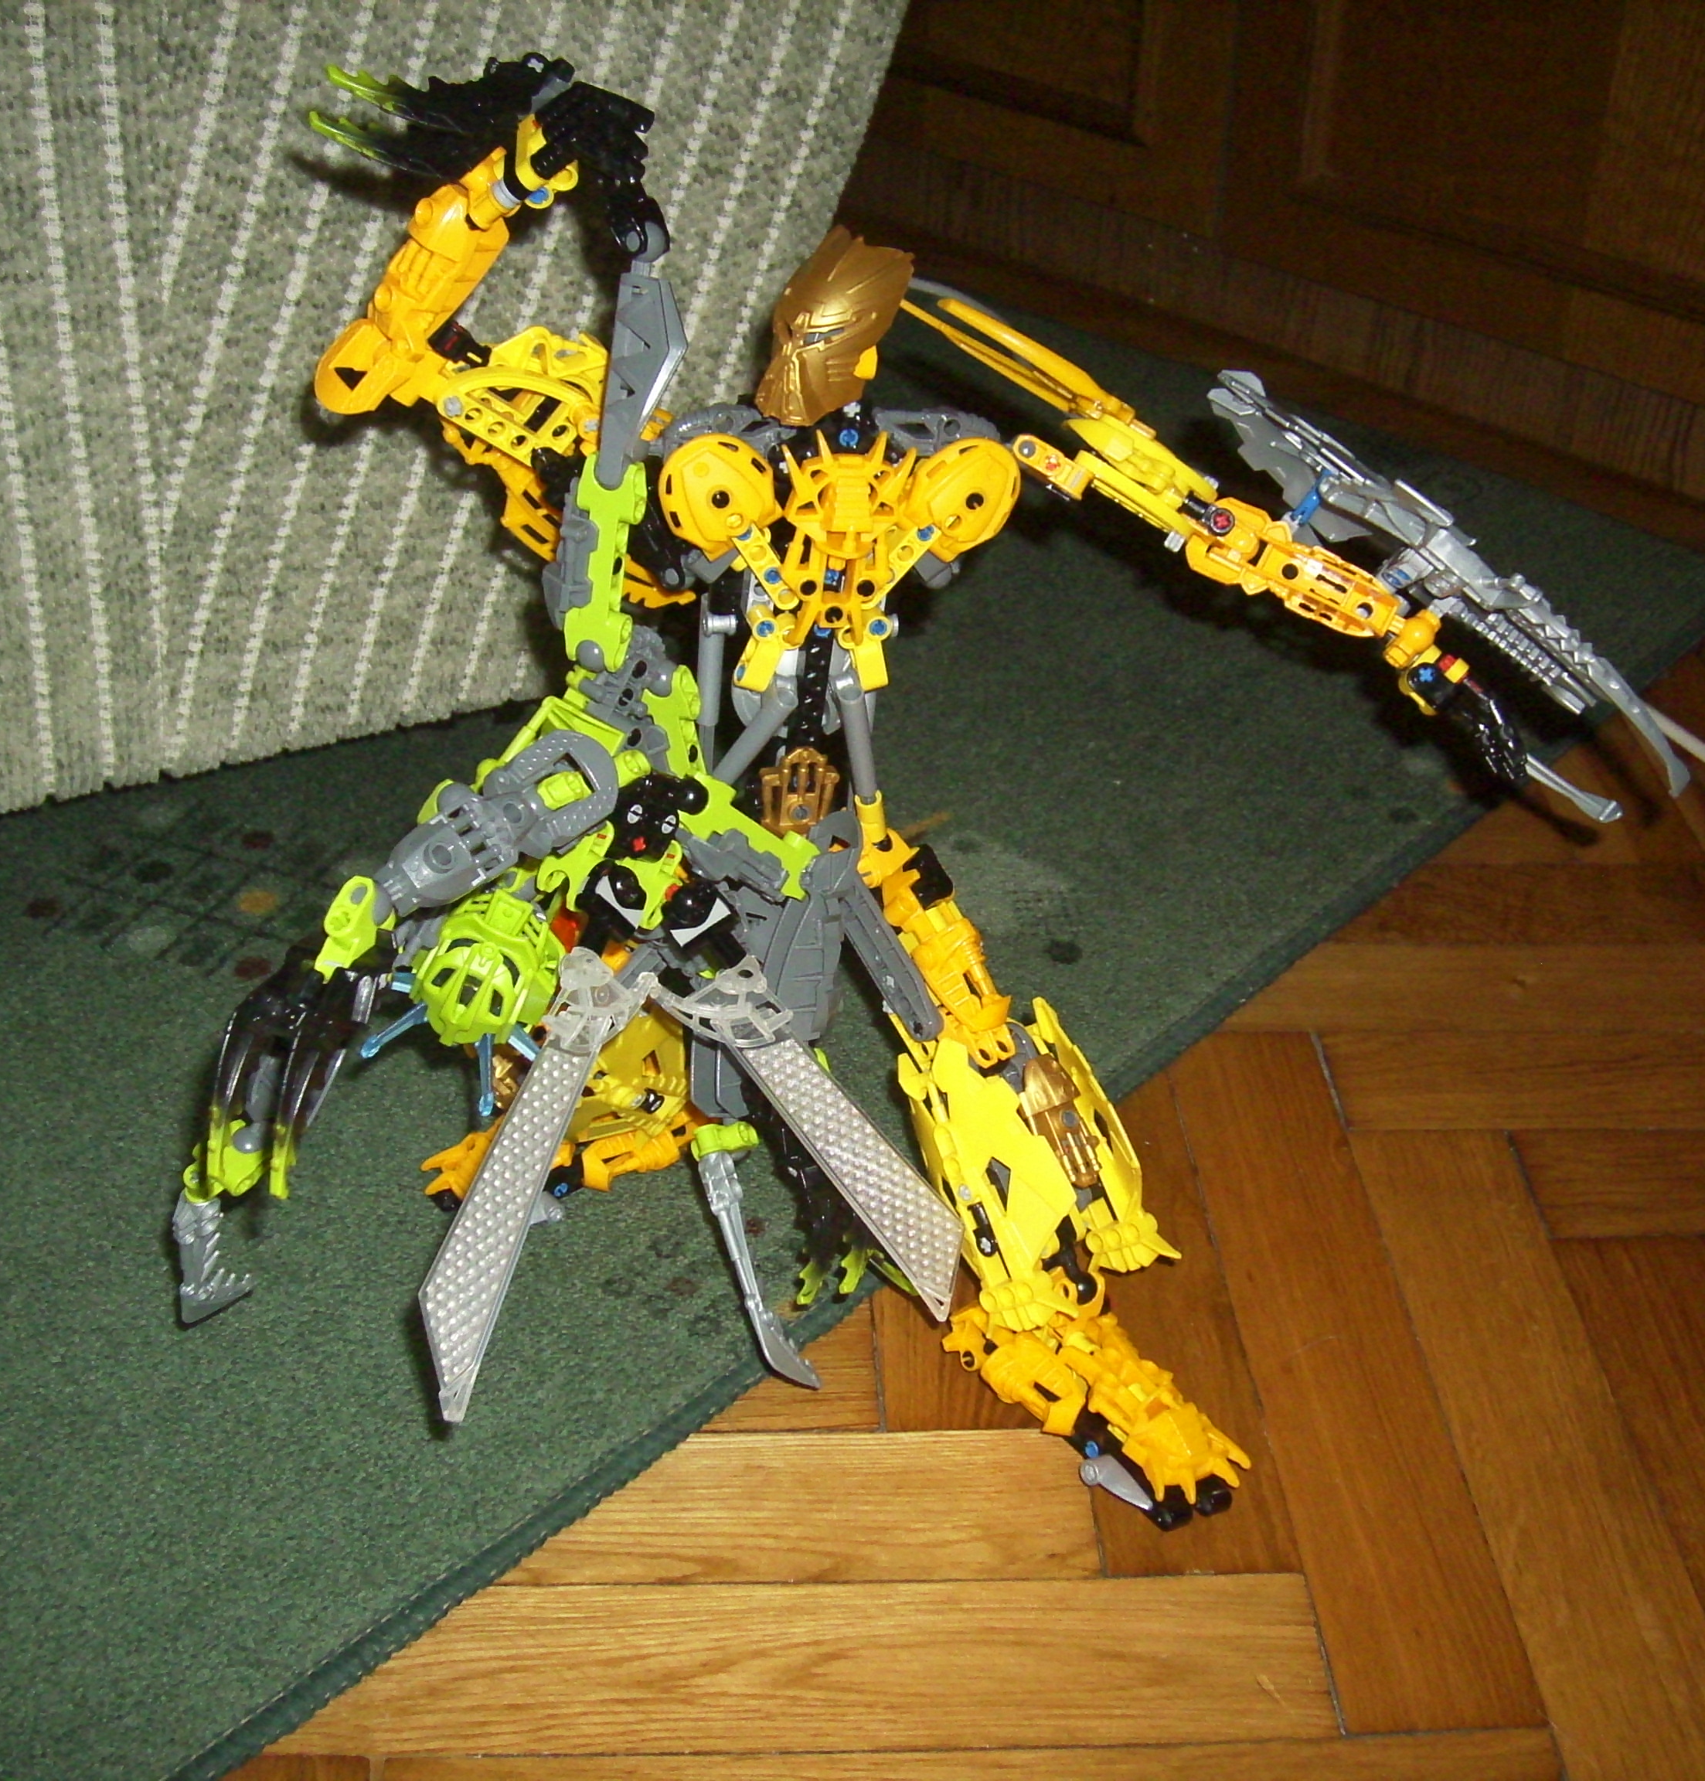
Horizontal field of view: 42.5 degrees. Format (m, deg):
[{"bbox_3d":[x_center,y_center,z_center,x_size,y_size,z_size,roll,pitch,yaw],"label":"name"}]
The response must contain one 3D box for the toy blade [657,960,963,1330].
[{"bbox_3d":[-0.006,0.073,0.660,0.029,0.146,0.012,-37,20,0],"label":"toy blade"}]

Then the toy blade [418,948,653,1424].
[{"bbox_3d":[-0.099,0.087,0.640,0.030,0.143,0.012,24,4,0],"label":"toy blade"}]

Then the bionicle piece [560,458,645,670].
[{"bbox_3d":[-0.068,-0.089,0.605,0.019,0.064,0.016,12,24,10],"label":"bionicle piece"}]

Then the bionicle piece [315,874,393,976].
[{"bbox_3d":[-0.146,0.009,0.642,0.016,0.031,0.017,37,33,14],"label":"bionicle piece"}]

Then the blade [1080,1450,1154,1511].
[{"bbox_3d":[0.082,0.184,0.683,0.028,0.011,0.010,28,44,32],"label":"blade"}]

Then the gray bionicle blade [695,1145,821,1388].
[{"bbox_3d":[-0.030,0.122,0.705,0.017,0.085,0.013,-17,0,-5],"label":"gray bionicle blade"}]

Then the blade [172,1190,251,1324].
[{"bbox_3d":[-0.207,0.118,0.710,0.020,0.080,0.014,-31,66,-22],"label":"blade"}]

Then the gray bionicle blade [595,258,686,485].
[{"bbox_3d":[-0.057,-0.140,0.590,0.021,0.064,0.011,18,24,11],"label":"gray bionicle blade"}]

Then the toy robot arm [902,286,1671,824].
[{"bbox_3d":[0.136,-0.108,0.660,0.288,0.056,0.050,29,2,-18],"label":"toy robot arm"}]

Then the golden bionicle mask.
[{"bbox_3d":[-0.005,-0.149,0.580,0.036,0.049,0.037,27,43,31],"label":"golden bionicle mask"}]

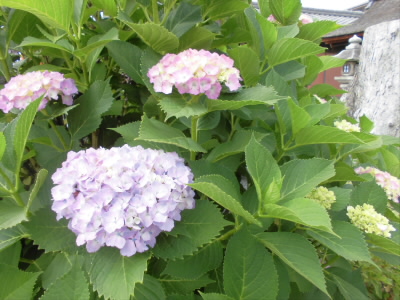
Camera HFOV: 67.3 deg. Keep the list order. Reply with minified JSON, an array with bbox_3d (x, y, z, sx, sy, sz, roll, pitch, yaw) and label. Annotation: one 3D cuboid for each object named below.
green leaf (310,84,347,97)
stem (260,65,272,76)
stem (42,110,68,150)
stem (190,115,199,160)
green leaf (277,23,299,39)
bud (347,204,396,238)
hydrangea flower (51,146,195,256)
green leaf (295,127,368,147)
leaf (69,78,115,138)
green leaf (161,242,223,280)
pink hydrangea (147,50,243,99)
[{"bbox_3d":[0.376,-0.174,0.880,0.110,0.025,0.060,10,18,11],"label":"green leaf"},{"bbox_3d":[0.141,-0.169,0.640,0.032,0.008,0.008,-38,0,9],"label":"stem"},{"bbox_3d":[-0.284,-0.038,0.590,0.010,0.090,0.010,-30,6,0],"label":"stem"},{"bbox_3d":[-0.010,-0.023,0.550,0.011,0.088,0.011,0,11,0],"label":"stem"},{"bbox_3d":[0.204,-0.276,0.700,0.060,0.020,0.055,-15,39,-9],"label":"green leaf"},{"bbox_3d":[0.320,0.133,0.560,0.080,0.045,0.075,22,21,-1],"label":"bud"},{"bbox_3d":[-0.111,0.072,0.430,0.200,0.150,0.190,0,11,0],"label":"hydrangea flower"},{"bbox_3d":[0.263,-0.026,0.620,0.145,0.037,0.070,0,-18,6],"label":"green leaf"},{"bbox_3d":[-0.217,-0.079,0.600,0.072,0.145,0.030,35,3,8],"label":"leaf"},{"bbox_3d":[-0.013,0.184,0.510,0.105,0.025,0.055,-28,48,-12],"label":"green leaf"},{"bbox_3d":[-0.012,-0.138,0.540,0.168,0.095,0.155,0,11,0],"label":"pink hydrangea"}]

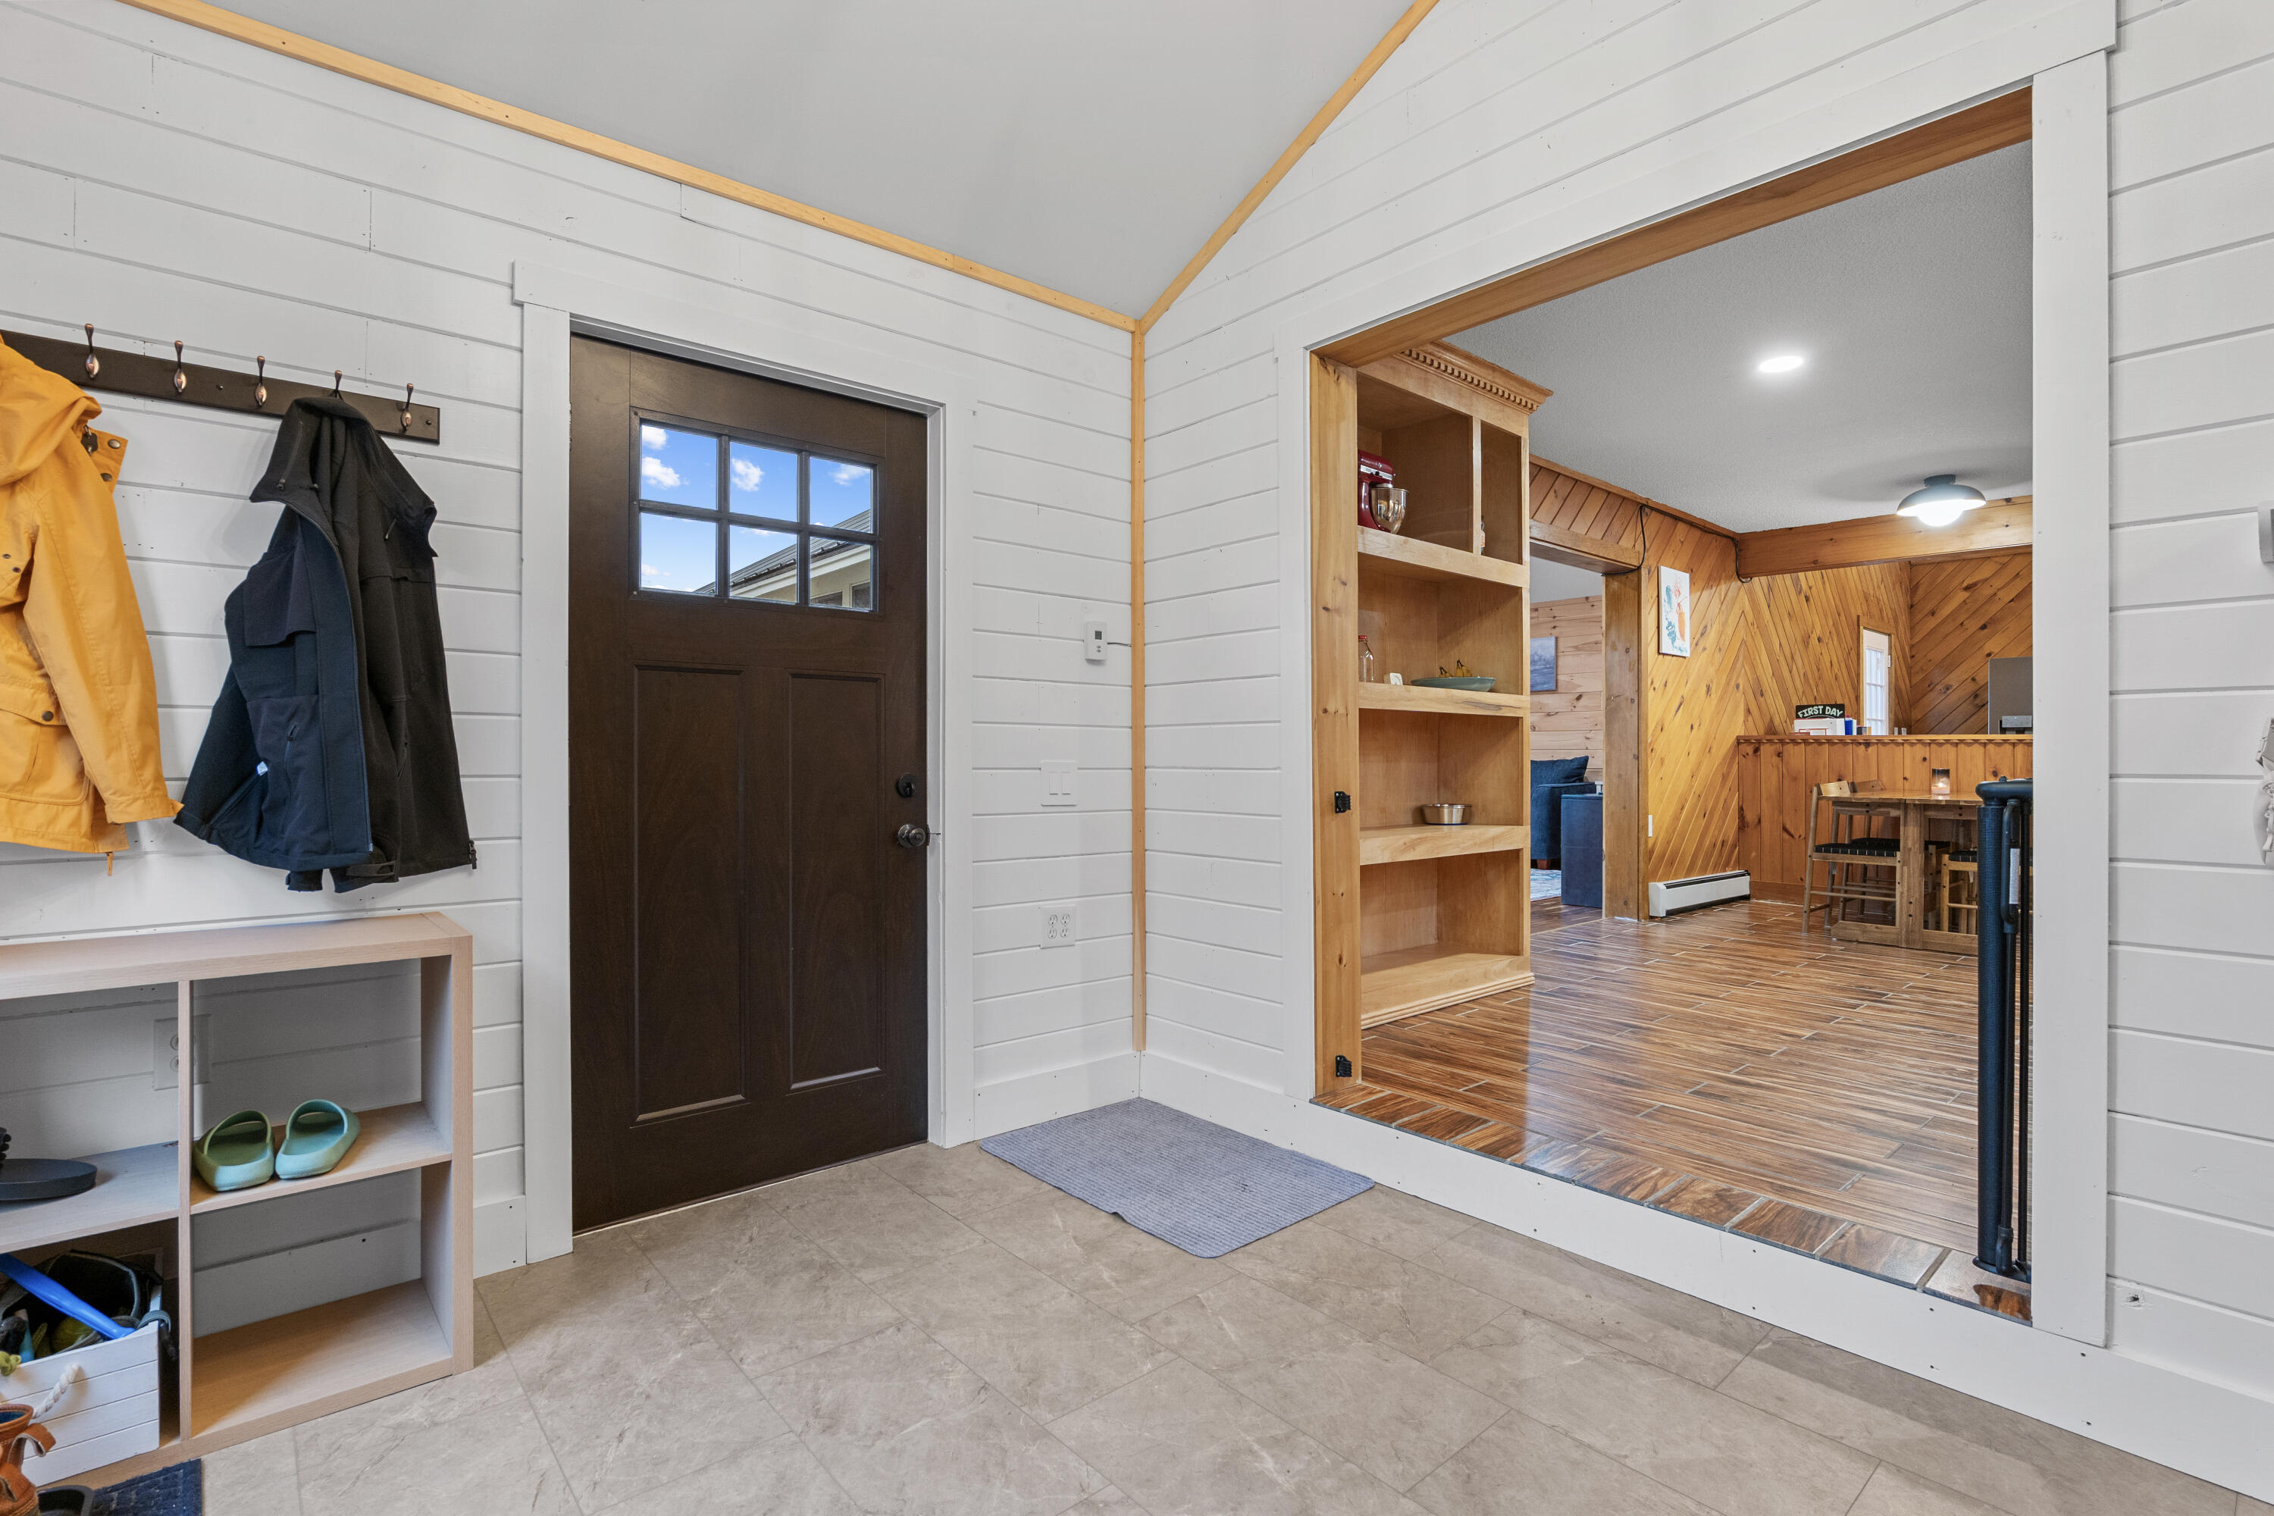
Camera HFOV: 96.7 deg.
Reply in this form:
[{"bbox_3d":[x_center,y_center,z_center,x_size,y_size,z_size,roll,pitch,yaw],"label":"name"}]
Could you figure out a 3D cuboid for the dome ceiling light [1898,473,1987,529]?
[{"bbox_3d":[4.316,-1.369,5.424,0.378,0.251,0.378,0,0,39],"label":"dome ceiling light"}]

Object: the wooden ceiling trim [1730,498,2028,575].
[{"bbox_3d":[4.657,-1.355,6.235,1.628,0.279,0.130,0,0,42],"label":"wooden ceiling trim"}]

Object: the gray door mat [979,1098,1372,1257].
[{"bbox_3d":[0.082,1.091,2.730,0.603,0.010,0.912,0,0,-41],"label":"gray door mat"}]

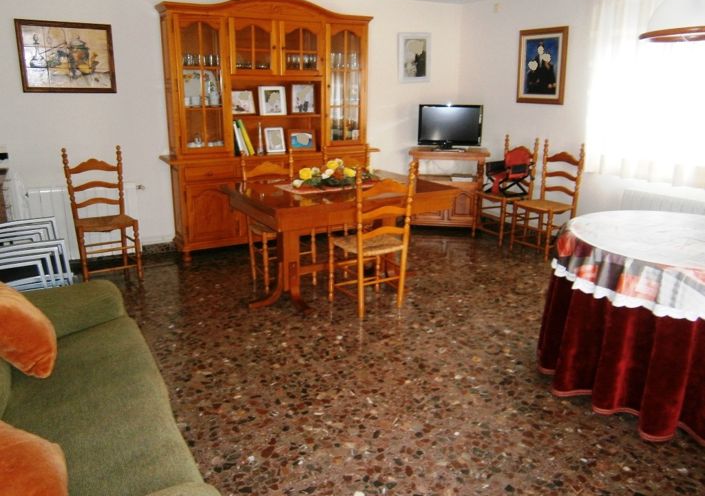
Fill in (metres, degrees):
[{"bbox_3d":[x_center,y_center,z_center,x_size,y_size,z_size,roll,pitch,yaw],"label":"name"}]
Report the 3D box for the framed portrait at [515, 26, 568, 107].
[{"bbox_3d":[1.767,-1.707,4.979,0.039,0.675,0.576,-9,19,-28],"label":"framed portrait"}]

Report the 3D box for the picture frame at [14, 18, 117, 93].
[{"bbox_3d":[-2.248,-1.506,4.189,0.670,0.532,0.039,-9,19,-28],"label":"picture frame"}]

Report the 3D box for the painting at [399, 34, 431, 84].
[{"bbox_3d":[0.677,-2.051,5.713,0.419,0.507,0.034,-9,19,-28],"label":"painting"}]

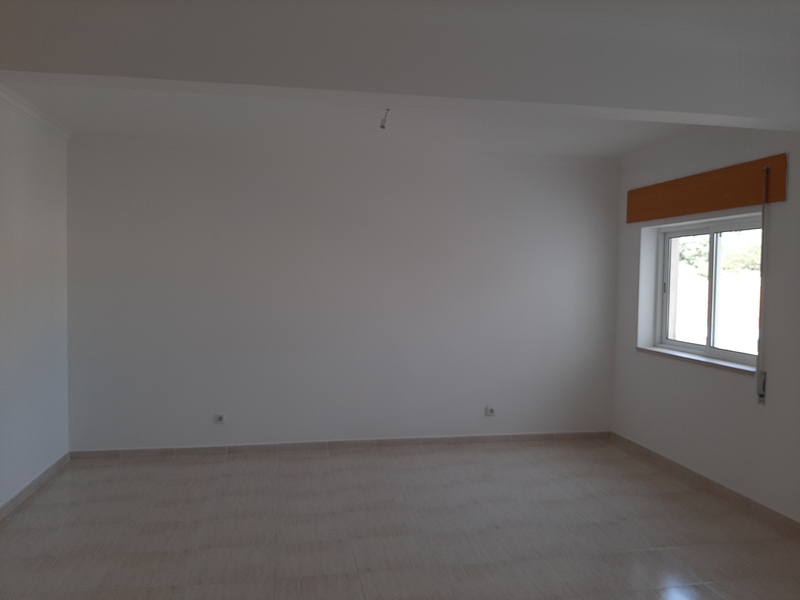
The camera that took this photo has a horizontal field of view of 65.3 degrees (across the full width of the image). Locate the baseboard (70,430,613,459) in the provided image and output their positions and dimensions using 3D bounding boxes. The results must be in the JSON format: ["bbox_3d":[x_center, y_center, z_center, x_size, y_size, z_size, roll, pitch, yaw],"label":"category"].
[{"bbox_3d":[-0.341,1.298,5.604,4.866,0.075,0.014,0,3,-10],"label":"baseboard"}]

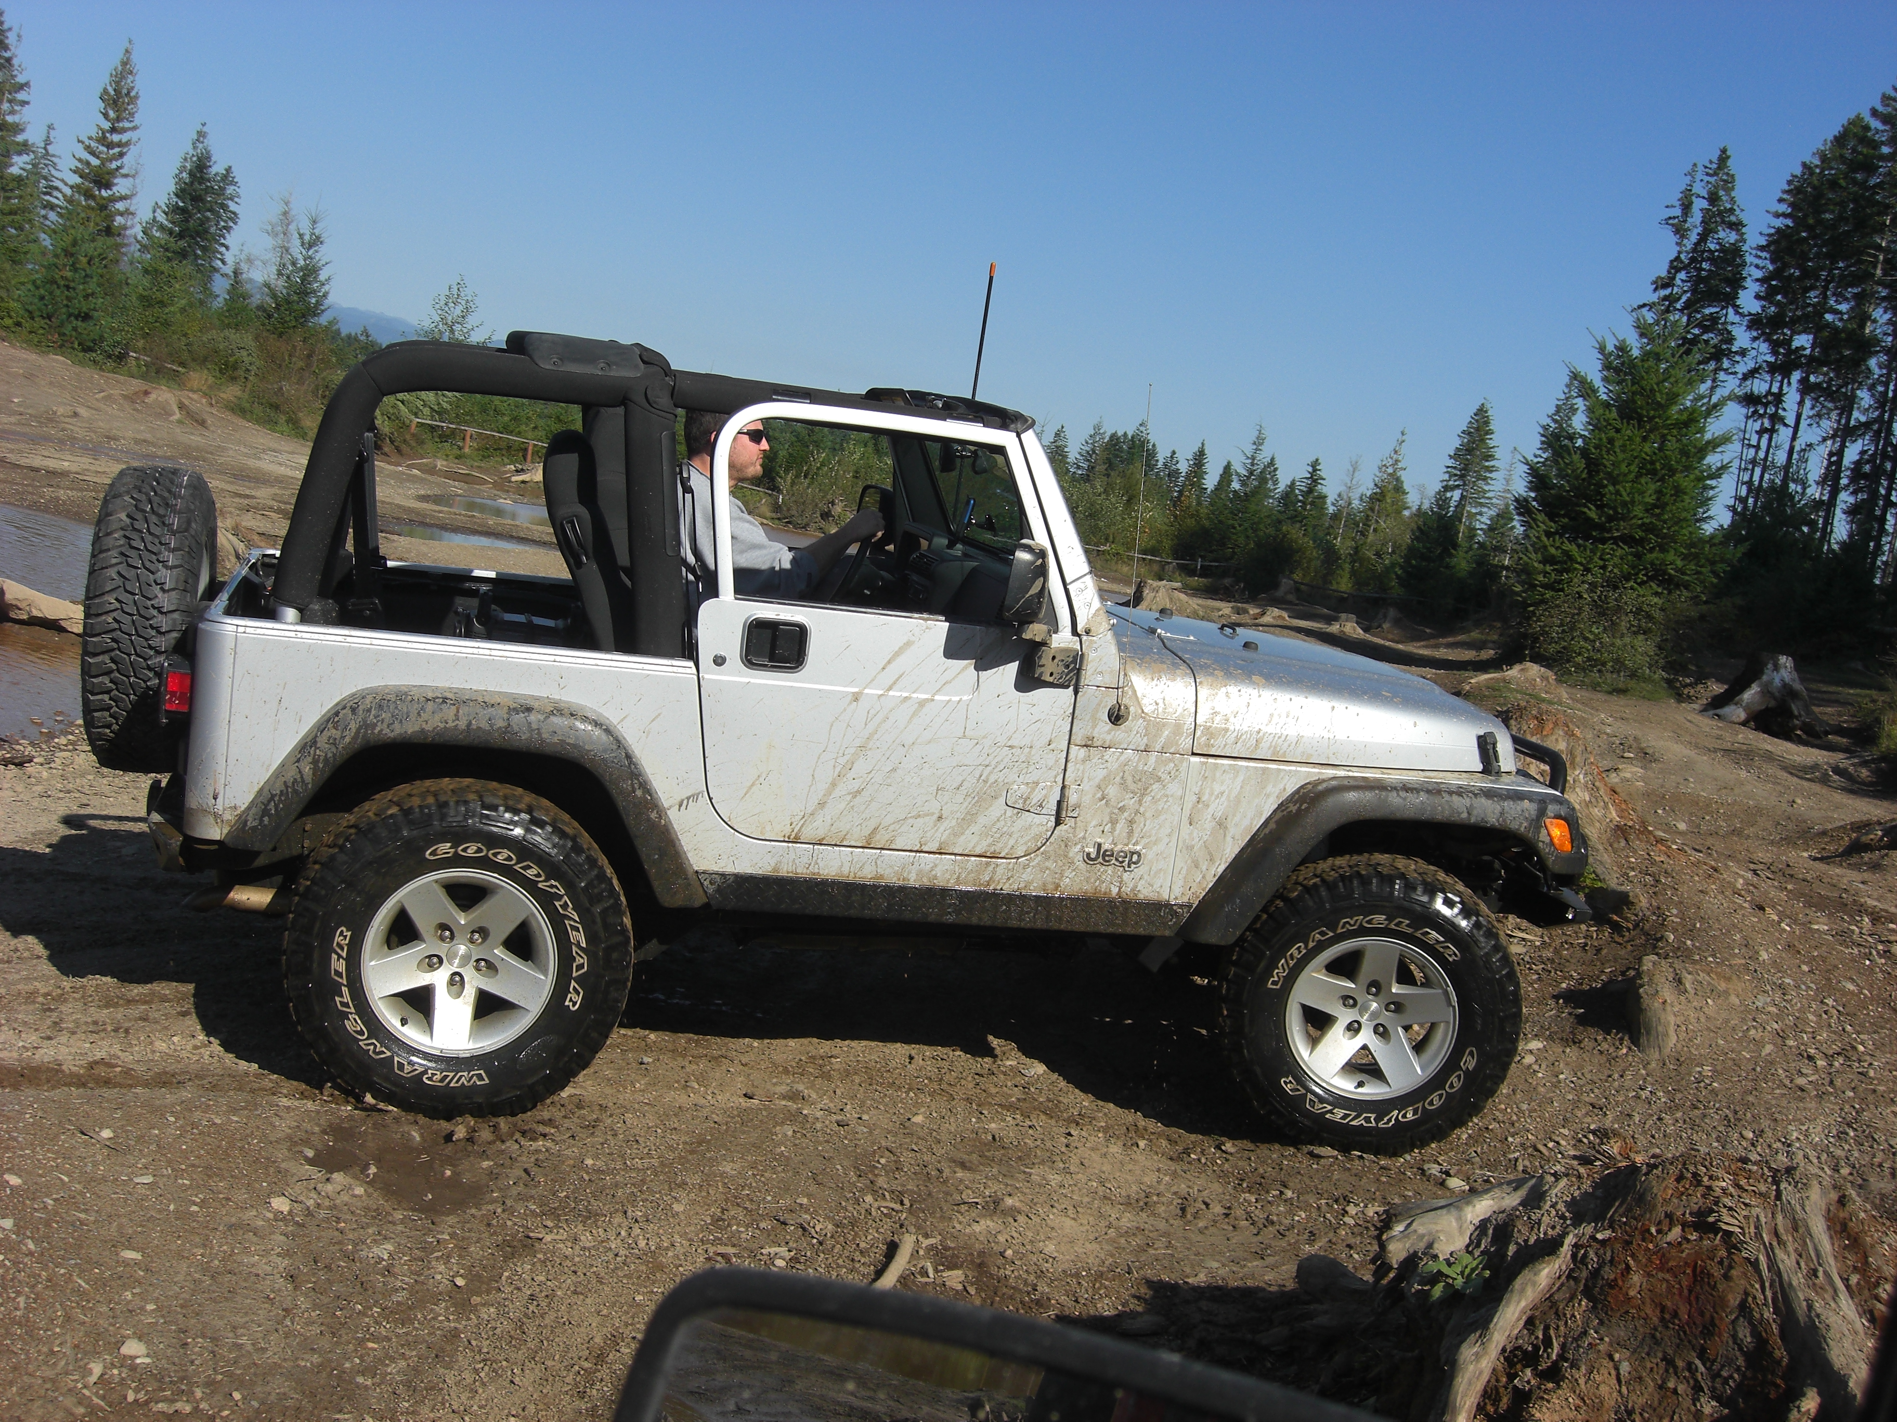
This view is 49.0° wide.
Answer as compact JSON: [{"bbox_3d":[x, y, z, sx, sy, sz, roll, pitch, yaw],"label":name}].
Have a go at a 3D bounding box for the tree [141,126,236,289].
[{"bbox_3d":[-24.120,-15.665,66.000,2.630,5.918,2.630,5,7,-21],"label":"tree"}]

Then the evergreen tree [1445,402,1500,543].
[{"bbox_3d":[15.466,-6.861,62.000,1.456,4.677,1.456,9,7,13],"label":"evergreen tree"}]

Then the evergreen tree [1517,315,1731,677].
[{"bbox_3d":[8.429,-2.655,26.000,2.369,4.404,2.369,10,7,17],"label":"evergreen tree"}]

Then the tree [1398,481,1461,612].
[{"bbox_3d":[11.547,-3.968,50.000,1.317,3.060,1.317,9,7,12],"label":"tree"}]

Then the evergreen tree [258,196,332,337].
[{"bbox_3d":[-18.853,-12.789,60.000,1.793,4.185,1.793,6,7,-18],"label":"evergreen tree"}]

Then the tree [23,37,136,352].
[{"bbox_3d":[-25.044,-14.882,60.000,2.733,8.754,2.733,5,7,-24],"label":"tree"}]

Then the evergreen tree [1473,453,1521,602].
[{"bbox_3d":[13.637,-4.534,52.000,1.073,3.775,1.073,10,7,14],"label":"evergreen tree"}]

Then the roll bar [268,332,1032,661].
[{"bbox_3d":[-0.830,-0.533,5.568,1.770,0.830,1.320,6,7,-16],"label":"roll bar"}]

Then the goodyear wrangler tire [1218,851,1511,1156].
[{"bbox_3d":[1.121,0.796,5.554,0.780,0.770,0.260,8,7,6],"label":"goodyear wrangler tire"}]

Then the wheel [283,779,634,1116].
[{"bbox_3d":[-1.147,0.564,4.882,0.780,0.770,0.260,6,7,-16],"label":"wheel"}]

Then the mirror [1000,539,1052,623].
[{"bbox_3d":[0.184,-0.309,4.985,0.100,0.195,0.165,7,7,-3],"label":"mirror"}]

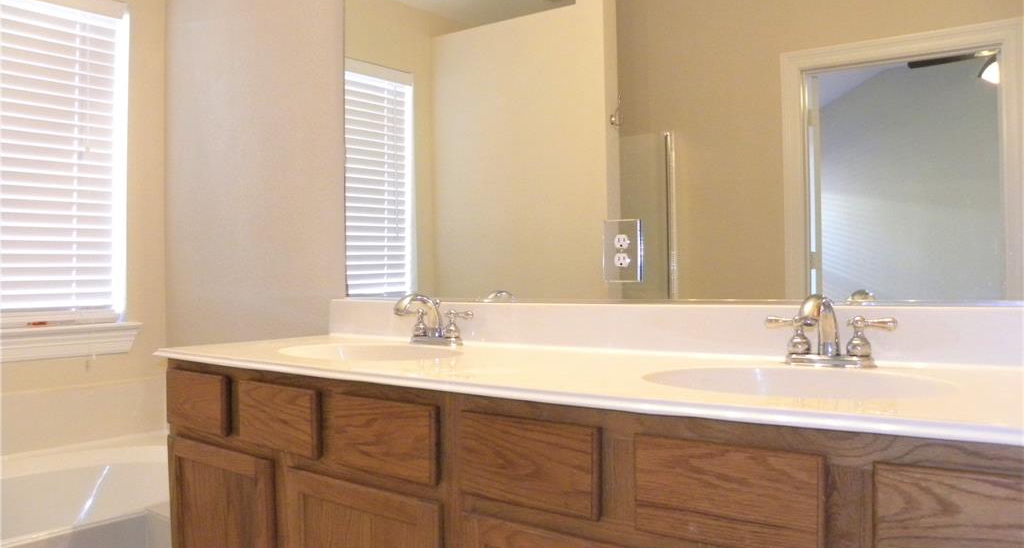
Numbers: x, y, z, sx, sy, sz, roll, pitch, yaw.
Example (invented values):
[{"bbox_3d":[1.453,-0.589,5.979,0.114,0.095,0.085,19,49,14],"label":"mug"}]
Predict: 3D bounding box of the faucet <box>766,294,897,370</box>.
[{"bbox_3d":[0.487,0.089,1.220,0.208,0.117,0.166,-1,0,39],"label":"faucet"}]

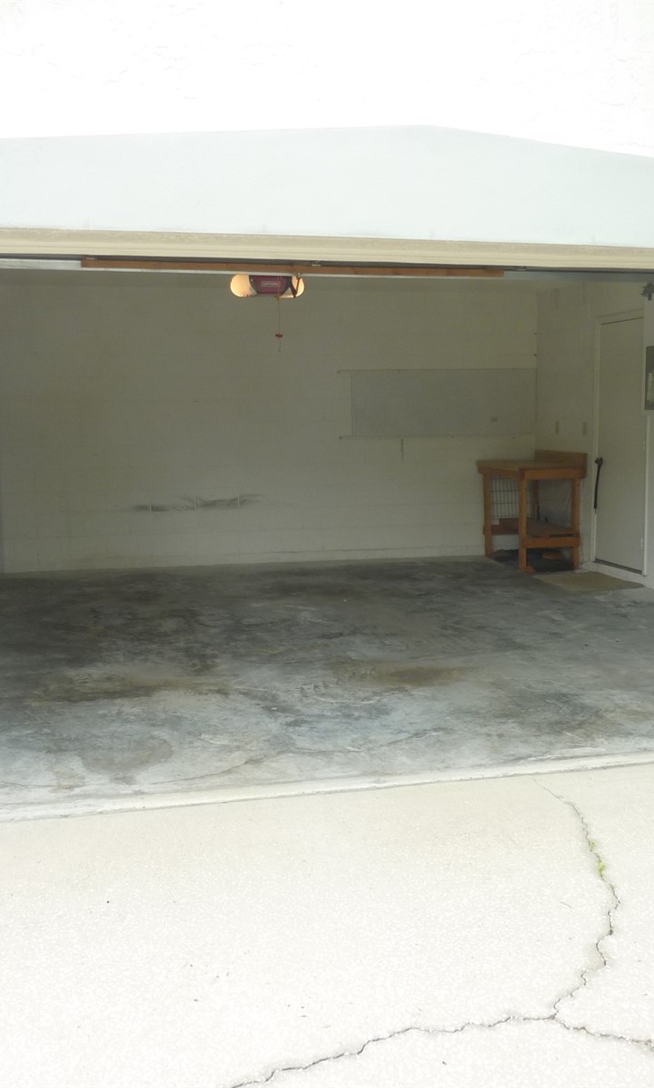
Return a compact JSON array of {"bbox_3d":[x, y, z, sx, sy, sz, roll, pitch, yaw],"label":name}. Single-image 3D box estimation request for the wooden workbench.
[{"bbox_3d":[1.890,-0.329,9.867,0.667,1.030,1.081,-2,8,-13],"label":"wooden workbench"}]

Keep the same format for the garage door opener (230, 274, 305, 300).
[{"bbox_3d":[-0.397,-1.739,7.064,0.495,0.167,0.263,-2,8,-13],"label":"garage door opener"}]

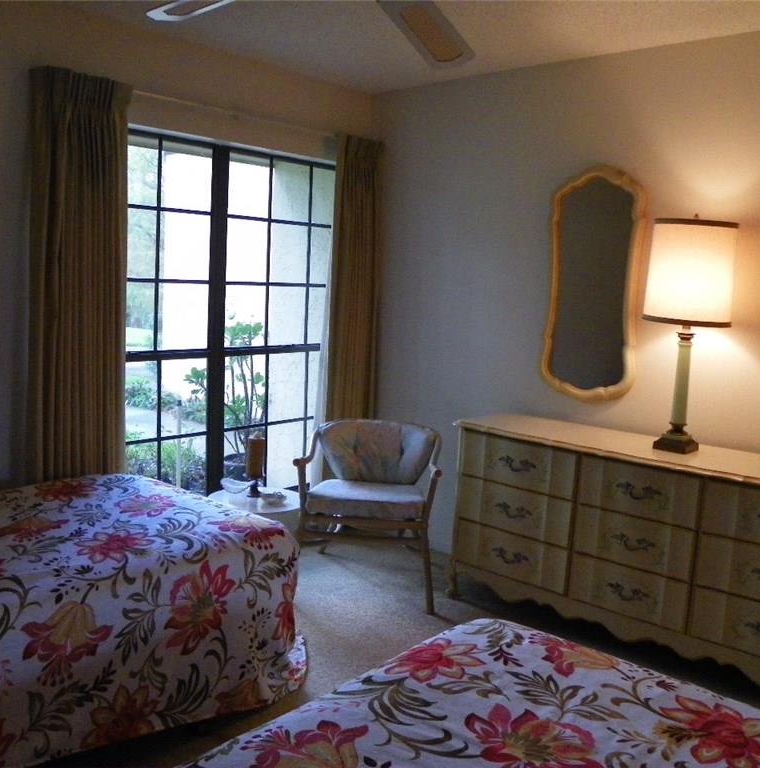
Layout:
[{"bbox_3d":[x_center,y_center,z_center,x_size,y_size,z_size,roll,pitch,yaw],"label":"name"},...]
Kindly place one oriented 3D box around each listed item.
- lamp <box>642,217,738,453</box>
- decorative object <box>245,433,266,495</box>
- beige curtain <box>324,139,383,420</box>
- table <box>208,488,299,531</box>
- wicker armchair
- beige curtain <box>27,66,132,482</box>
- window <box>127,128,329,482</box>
[{"bbox_3d":[1.211,-0.195,3.025,0.325,0.915,0.325,9,10,41],"label":"lamp"},{"bbox_3d":[-0.558,0.365,3.480,0.094,0.297,0.094,2,8,0],"label":"decorative object"},{"bbox_3d":[-0.152,-0.228,4.184,0.143,2.116,0.329,10,11,43],"label":"beige curtain"},{"bbox_3d":[-0.559,0.731,3.484,0.429,0.429,0.429,10,11,43],"label":"table"},{"bbox_3d":[-0.025,0.572,3.651,0.658,0.744,0.615,3,8,8],"label":"wicker armchair"},{"bbox_3d":[-1.193,-0.124,3.101,0.143,2.116,0.343,10,11,43],"label":"beige curtain"},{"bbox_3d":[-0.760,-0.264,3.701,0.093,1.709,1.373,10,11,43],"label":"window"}]

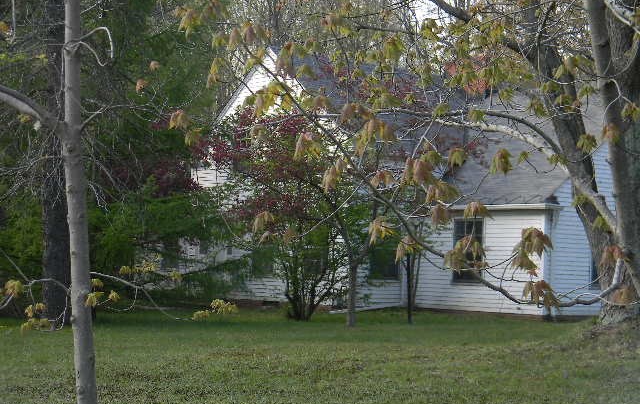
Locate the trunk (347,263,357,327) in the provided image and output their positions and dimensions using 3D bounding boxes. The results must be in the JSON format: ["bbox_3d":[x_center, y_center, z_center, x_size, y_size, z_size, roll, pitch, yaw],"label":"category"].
[{"bbox_3d":[0.621,1.807,24.200,0.170,1.260,0.170,2,-3,0],"label":"trunk"}]

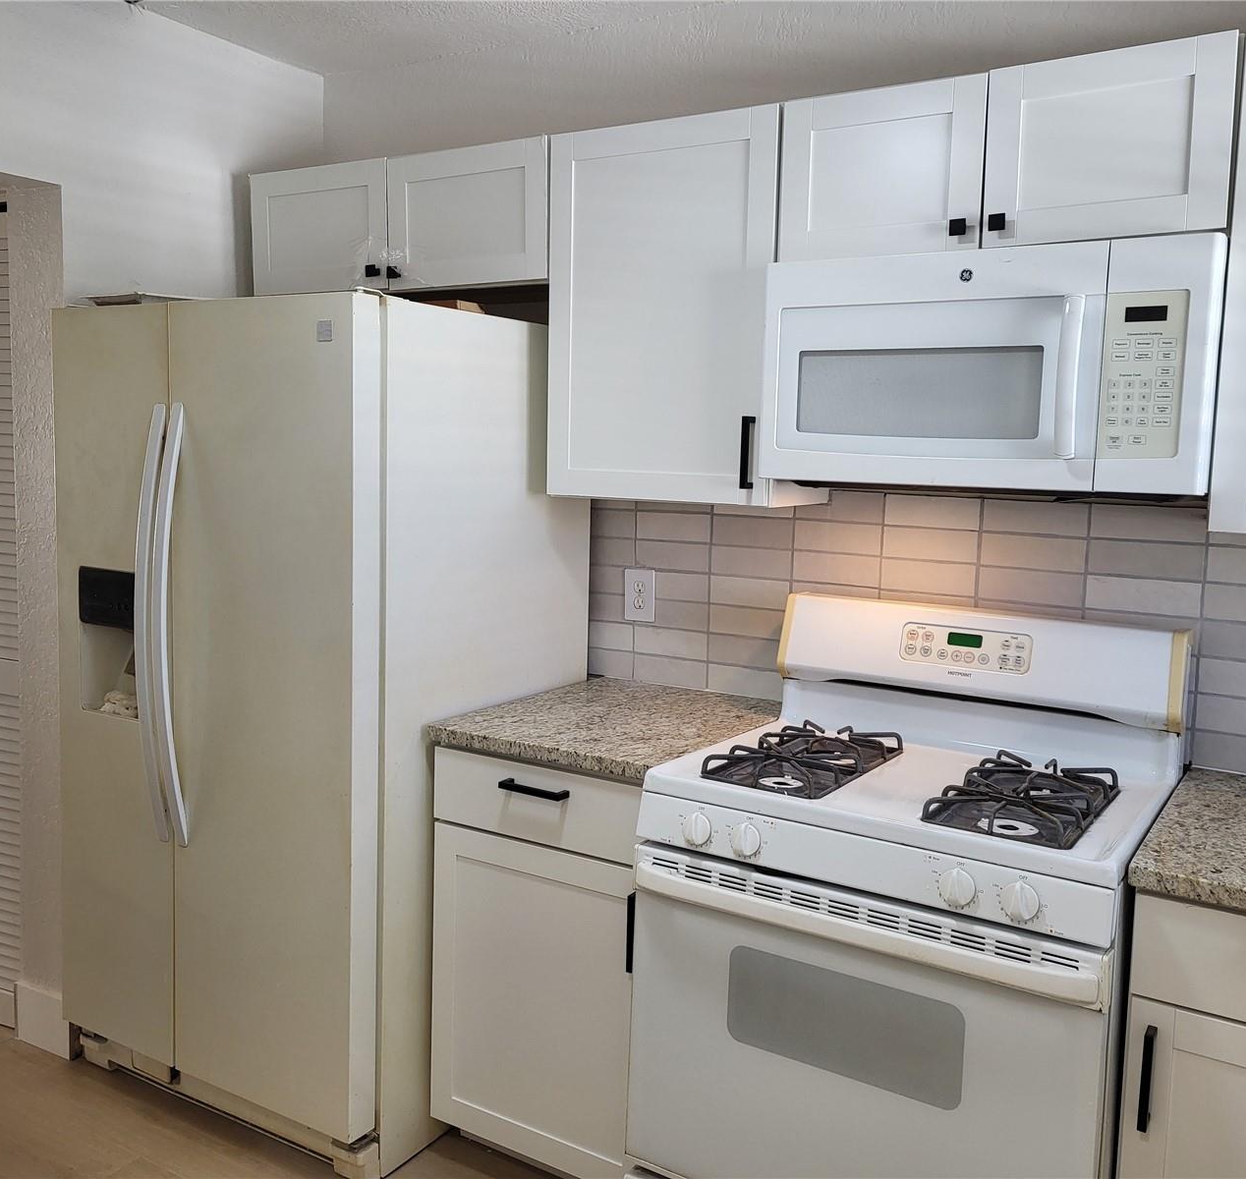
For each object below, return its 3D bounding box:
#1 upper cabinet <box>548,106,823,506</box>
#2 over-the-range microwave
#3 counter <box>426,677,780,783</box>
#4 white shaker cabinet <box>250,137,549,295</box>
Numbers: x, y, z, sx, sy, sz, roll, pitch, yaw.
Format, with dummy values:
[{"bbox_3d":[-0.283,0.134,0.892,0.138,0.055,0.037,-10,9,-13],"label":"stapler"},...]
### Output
[{"bbox_3d":[0.147,-0.572,2.526,0.531,0.758,0.320,5,8,31],"label":"upper cabinet"},{"bbox_3d":[0.684,-0.384,2.160,0.757,0.407,0.410,5,8,31],"label":"over-the-range microwave"},{"bbox_3d":[0.014,0.285,2.505,0.562,0.034,0.649,5,8,31],"label":"counter"},{"bbox_3d":[-0.464,-0.857,2.873,0.916,0.301,0.320,5,8,31],"label":"white shaker cabinet"}]

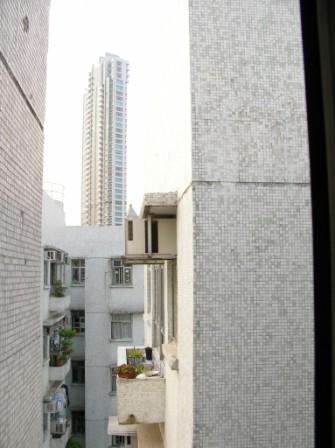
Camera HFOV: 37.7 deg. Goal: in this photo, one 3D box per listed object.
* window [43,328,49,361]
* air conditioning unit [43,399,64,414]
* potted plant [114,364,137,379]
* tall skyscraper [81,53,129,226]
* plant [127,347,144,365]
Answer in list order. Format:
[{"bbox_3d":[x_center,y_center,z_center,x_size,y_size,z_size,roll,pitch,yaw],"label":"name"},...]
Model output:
[{"bbox_3d":[-4.397,4.352,17.753,0.100,1.134,0.900,1,-6,-5],"label":"window"},{"bbox_3d":[-4.145,6.503,17.436,0.500,0.410,0.500,1,-6,-5],"label":"air conditioning unit"},{"bbox_3d":[-0.500,1.762,5.883,0.240,0.160,0.220,1,-6,-5],"label":"potted plant"},{"bbox_3d":[-35.339,-22.564,272.683,12.500,138.000,28.000,5,-7,-40],"label":"tall skyscraper"},{"bbox_3d":[-0.478,1.990,7.337,0.250,0.300,0.240,1,-6,-5],"label":"plant"}]

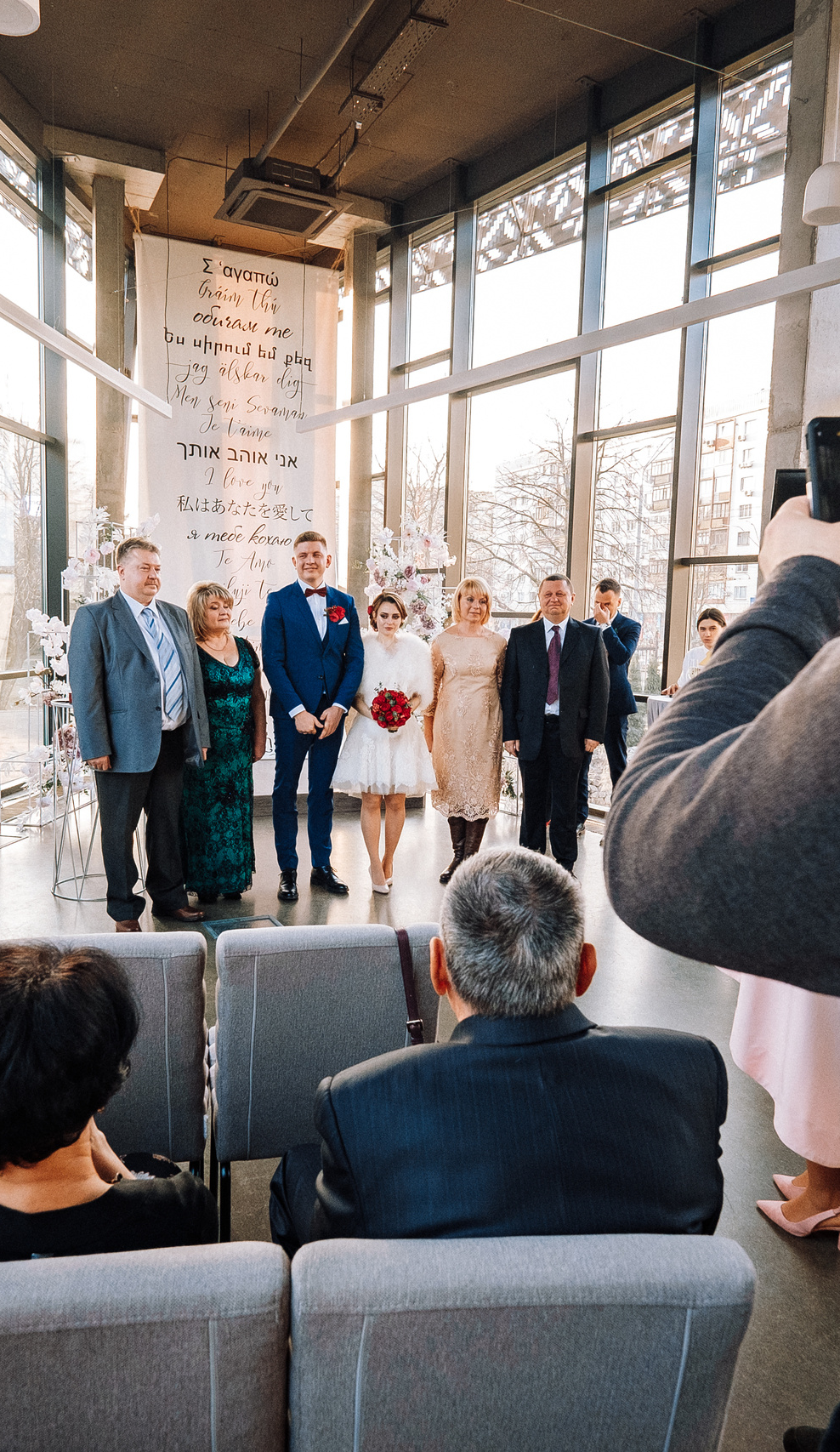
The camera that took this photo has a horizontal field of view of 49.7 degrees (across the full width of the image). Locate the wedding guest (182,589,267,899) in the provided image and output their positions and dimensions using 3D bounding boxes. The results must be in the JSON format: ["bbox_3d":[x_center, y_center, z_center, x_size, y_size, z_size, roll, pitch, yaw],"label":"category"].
[{"bbox_3d":[-1.009,0.083,4.617,0.500,1.612,0.360,0,6,-14],"label":"wedding guest"}]

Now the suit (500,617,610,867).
[{"bbox_3d":[0.816,0.071,5.651,0.610,1.526,0.340,2,6,0],"label":"suit"}]

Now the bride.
[{"bbox_3d":[-0.195,0.082,4.929,0.530,1.599,0.420,1,6,-2],"label":"bride"}]

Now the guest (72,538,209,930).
[{"bbox_3d":[-1.311,0.042,4.286,0.600,1.805,0.380,-2,7,-35],"label":"guest"}]

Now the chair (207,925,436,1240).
[{"bbox_3d":[-0.231,0.798,2.093,0.475,0.830,0.570,1,6,-9],"label":"chair"}]

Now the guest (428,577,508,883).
[{"bbox_3d":[0.252,0.017,5.274,0.460,1.744,0.310,1,6,-5],"label":"guest"}]

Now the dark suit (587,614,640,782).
[{"bbox_3d":[1.342,-0.014,6.359,0.460,1.497,0.380,4,6,19],"label":"dark suit"}]

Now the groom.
[{"bbox_3d":[-0.565,-0.061,4.745,0.540,1.900,0.360,1,6,-7],"label":"groom"}]

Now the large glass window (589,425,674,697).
[{"bbox_3d":[1.513,-1.167,6.645,0.090,1.904,0.710,-3,8,-41],"label":"large glass window"}]

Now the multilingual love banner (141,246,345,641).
[{"bbox_3d":[-1.326,-1.556,6.661,1.446,3.645,0.050,-1,6,-25],"label":"multilingual love banner"}]

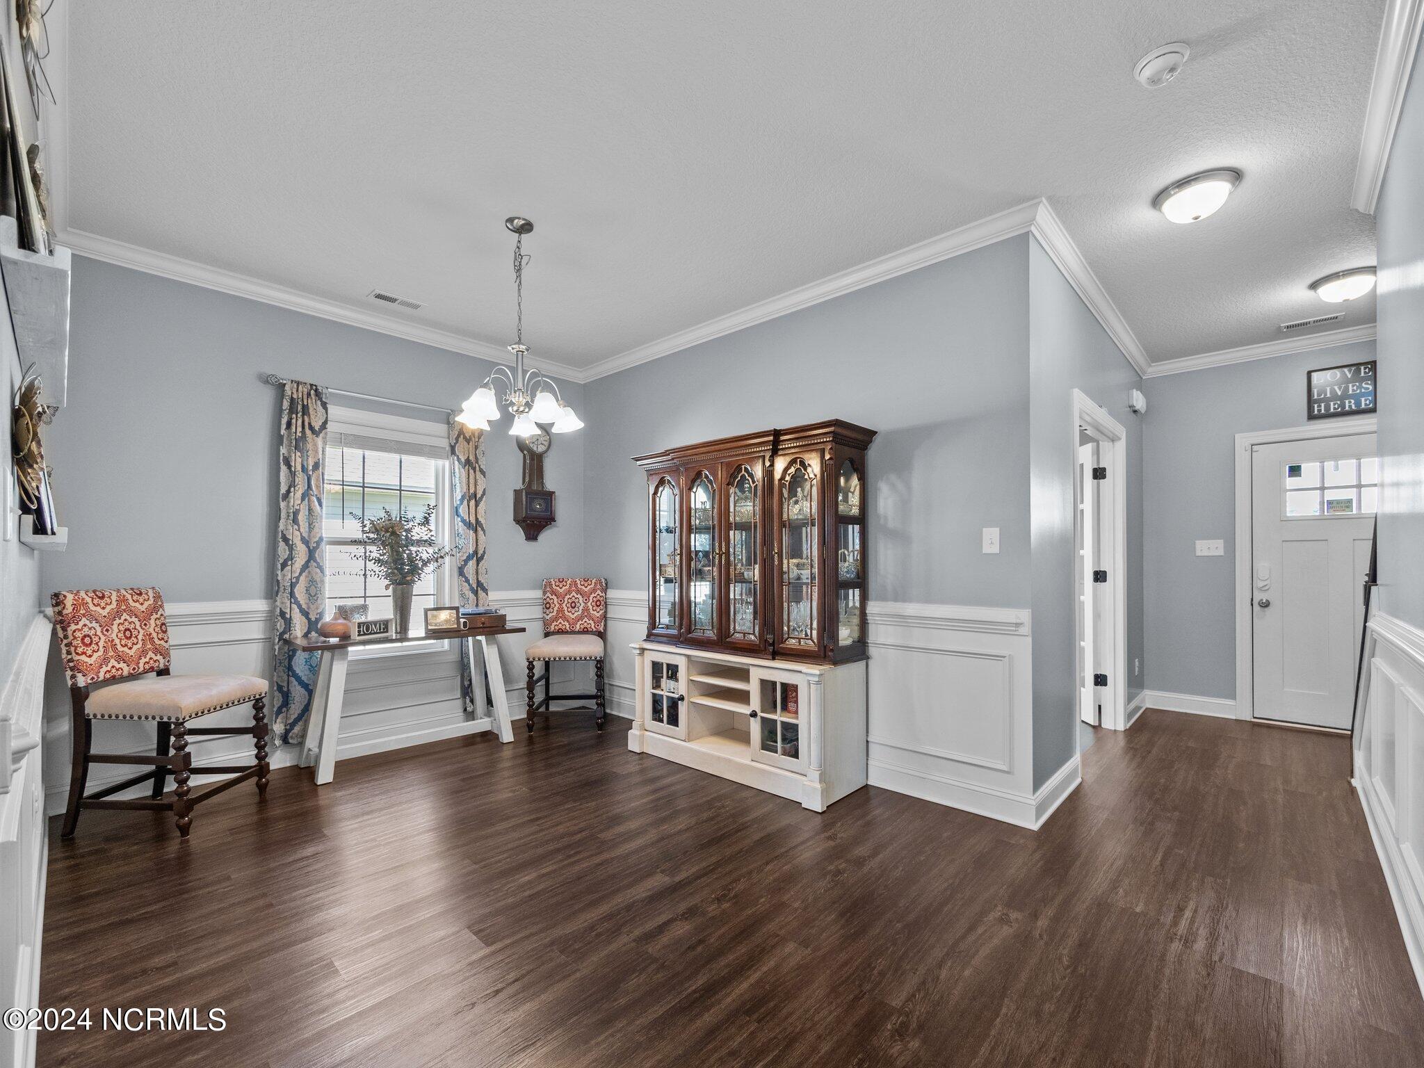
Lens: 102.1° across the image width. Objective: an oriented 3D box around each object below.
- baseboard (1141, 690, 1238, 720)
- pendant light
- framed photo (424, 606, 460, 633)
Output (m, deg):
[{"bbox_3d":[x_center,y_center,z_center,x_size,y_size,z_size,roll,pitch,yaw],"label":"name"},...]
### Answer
[{"bbox_3d":[3.740,1.336,4.510,0.550,0.136,0.020,-1,-1,44],"label":"baseboard"},{"bbox_3d":[-0.888,-0.964,2.665,0.570,0.940,0.570,-2,-3,44],"label":"pendant light"},{"bbox_3d":[-1.690,0.537,3.610,0.207,0.157,0.060,1,-2,-27],"label":"framed photo"}]

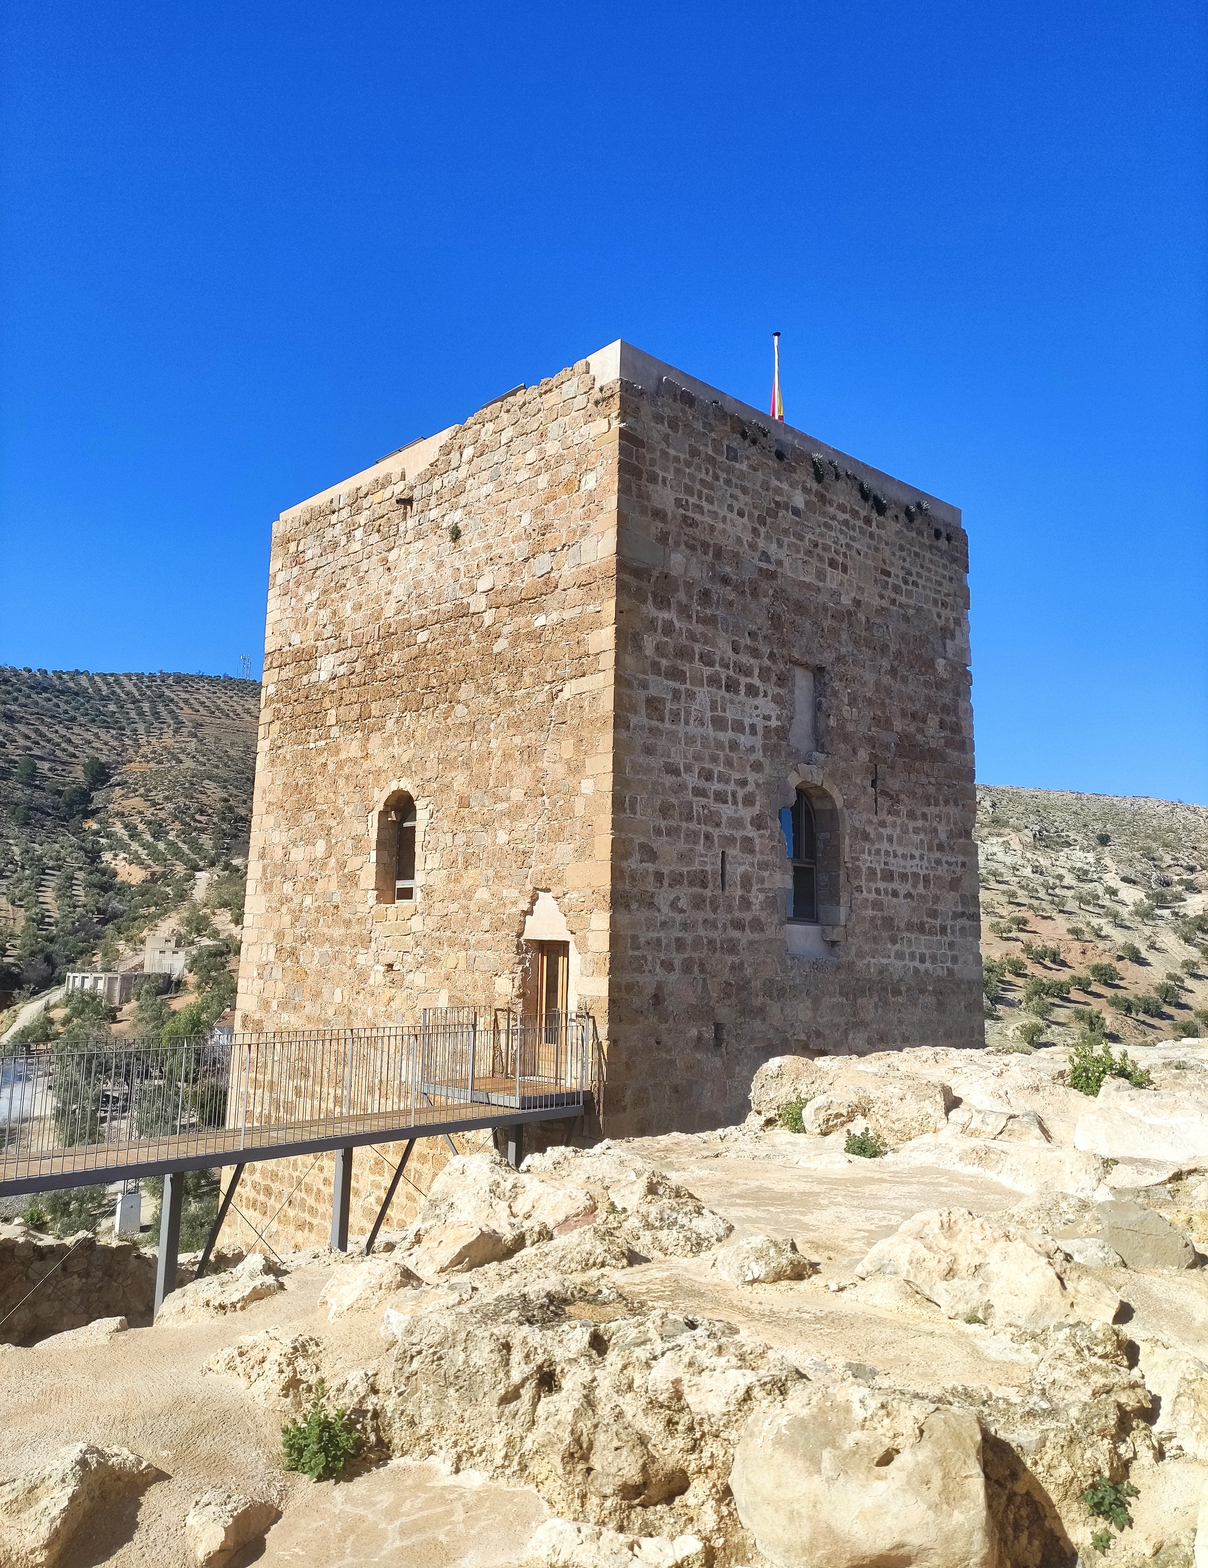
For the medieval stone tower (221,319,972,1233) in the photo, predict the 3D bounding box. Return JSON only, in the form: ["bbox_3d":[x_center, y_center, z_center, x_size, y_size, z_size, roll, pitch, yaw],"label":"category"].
[{"bbox_3d":[0.050,1.543,24.363,10.233,14.865,10.895,10,-13,-43],"label":"medieval stone tower"}]

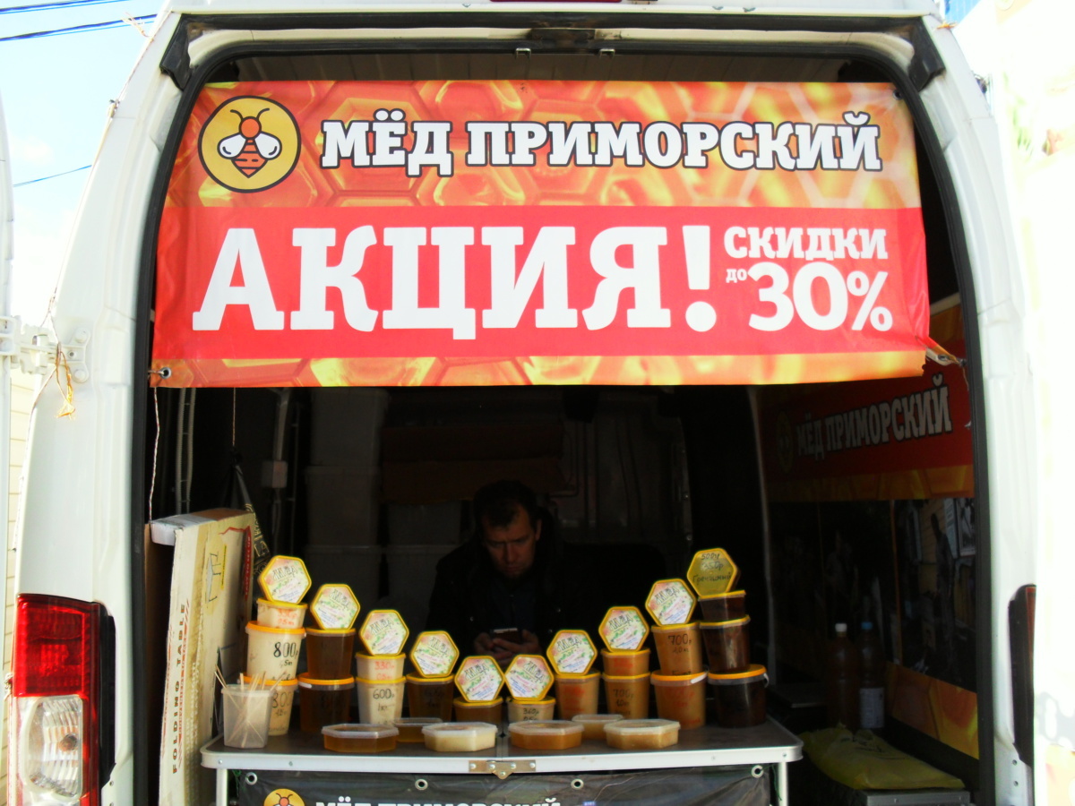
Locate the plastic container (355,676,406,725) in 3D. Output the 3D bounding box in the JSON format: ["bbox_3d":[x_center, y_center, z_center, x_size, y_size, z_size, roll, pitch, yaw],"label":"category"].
[{"bbox_3d":[-0.348,0.663,2.412,0.111,0.108,0.100,0,-6,1],"label":"plastic container"}]

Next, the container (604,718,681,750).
[{"bbox_3d":[0.218,0.687,2.256,0.156,0.040,0.125,-2,-7,-6],"label":"container"}]

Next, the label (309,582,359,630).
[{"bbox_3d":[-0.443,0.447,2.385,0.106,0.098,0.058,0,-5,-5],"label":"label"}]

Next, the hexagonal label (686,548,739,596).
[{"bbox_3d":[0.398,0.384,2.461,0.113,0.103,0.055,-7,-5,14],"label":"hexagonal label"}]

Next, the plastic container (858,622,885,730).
[{"bbox_3d":[0.870,0.727,2.850,0.080,0.305,0.080,0,-5,0],"label":"plastic container"}]

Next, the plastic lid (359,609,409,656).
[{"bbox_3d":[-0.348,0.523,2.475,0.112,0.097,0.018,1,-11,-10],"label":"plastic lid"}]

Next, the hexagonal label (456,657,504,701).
[{"bbox_3d":[-0.131,0.630,2.482,0.112,0.103,0.022,0,-12,0],"label":"hexagonal label"}]

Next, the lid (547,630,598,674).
[{"bbox_3d":[0.080,0.570,2.489,0.112,0.103,0.022,0,-12,0],"label":"lid"}]

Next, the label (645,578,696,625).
[{"bbox_3d":[0.287,0.430,2.345,0.106,0.099,0.020,-4,-5,-3],"label":"label"}]

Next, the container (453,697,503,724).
[{"bbox_3d":[-0.137,0.715,2.510,0.112,0.055,0.099,0,-5,0],"label":"container"}]

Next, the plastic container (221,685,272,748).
[{"bbox_3d":[-0.602,0.655,2.260,0.098,0.116,0.112,2,-5,-9],"label":"plastic container"}]

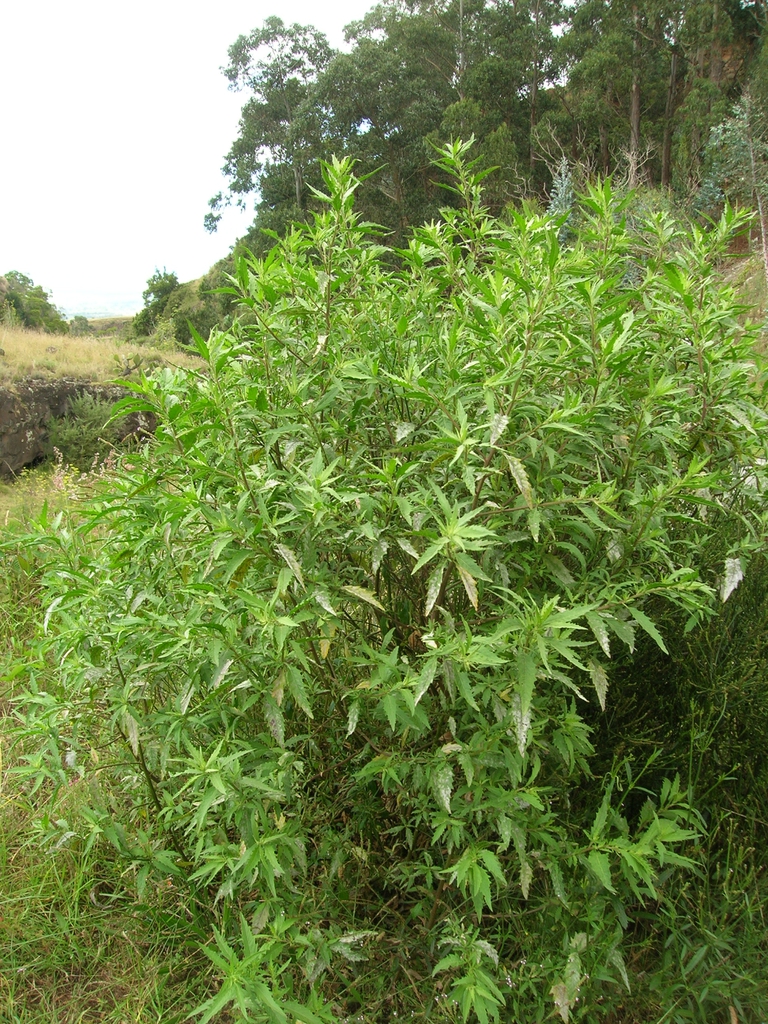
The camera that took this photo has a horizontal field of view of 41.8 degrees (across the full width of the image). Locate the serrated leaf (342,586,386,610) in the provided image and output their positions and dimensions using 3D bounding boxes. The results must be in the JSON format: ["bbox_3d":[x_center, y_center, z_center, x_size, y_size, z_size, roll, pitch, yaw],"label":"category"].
[{"bbox_3d":[-0.049,0.205,2.400,0.119,0.032,0.022,29,-14,0],"label":"serrated leaf"}]

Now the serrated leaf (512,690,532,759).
[{"bbox_3d":[0.282,0.436,2.080,0.038,0.144,0.024,-4,6,7],"label":"serrated leaf"}]

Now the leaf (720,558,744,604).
[{"bbox_3d":[0.758,0.143,2.200,0.042,0.113,0.024,16,6,19],"label":"leaf"}]

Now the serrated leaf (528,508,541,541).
[{"bbox_3d":[0.331,0.026,2.200,0.026,0.077,0.024,-2,6,9],"label":"serrated leaf"}]

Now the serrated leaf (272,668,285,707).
[{"bbox_3d":[-0.235,0.396,2.300,0.032,0.103,0.020,7,0,-3],"label":"serrated leaf"}]

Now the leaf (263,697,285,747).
[{"bbox_3d":[-0.242,0.468,2.250,0.038,0.124,0.024,-17,6,-9],"label":"leaf"}]

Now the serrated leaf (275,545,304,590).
[{"bbox_3d":[-0.216,0.127,2.300,0.030,0.124,0.024,-32,0,-12],"label":"serrated leaf"}]

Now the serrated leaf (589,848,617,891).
[{"bbox_3d":[0.487,0.784,2.200,0.046,0.108,0.020,-22,0,-1],"label":"serrated leaf"}]

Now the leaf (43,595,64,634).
[{"bbox_3d":[-0.820,0.255,2.500,0.024,0.115,0.025,25,0,-9],"label":"leaf"}]

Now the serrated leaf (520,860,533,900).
[{"bbox_3d":[0.322,0.835,2.300,0.029,0.112,0.020,-1,0,7],"label":"serrated leaf"}]

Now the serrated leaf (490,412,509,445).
[{"bbox_3d":[0.248,-0.184,2.200,0.035,0.087,0.024,21,6,4],"label":"serrated leaf"}]

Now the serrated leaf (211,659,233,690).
[{"bbox_3d":[-0.388,0.391,2.400,0.030,0.096,0.022,31,0,3],"label":"serrated leaf"}]

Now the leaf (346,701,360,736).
[{"bbox_3d":[-0.073,0.474,2.300,0.025,0.091,0.024,16,6,2],"label":"leaf"}]

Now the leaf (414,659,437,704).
[{"bbox_3d":[0.091,0.371,2.200,0.034,0.112,0.022,21,0,9],"label":"leaf"}]

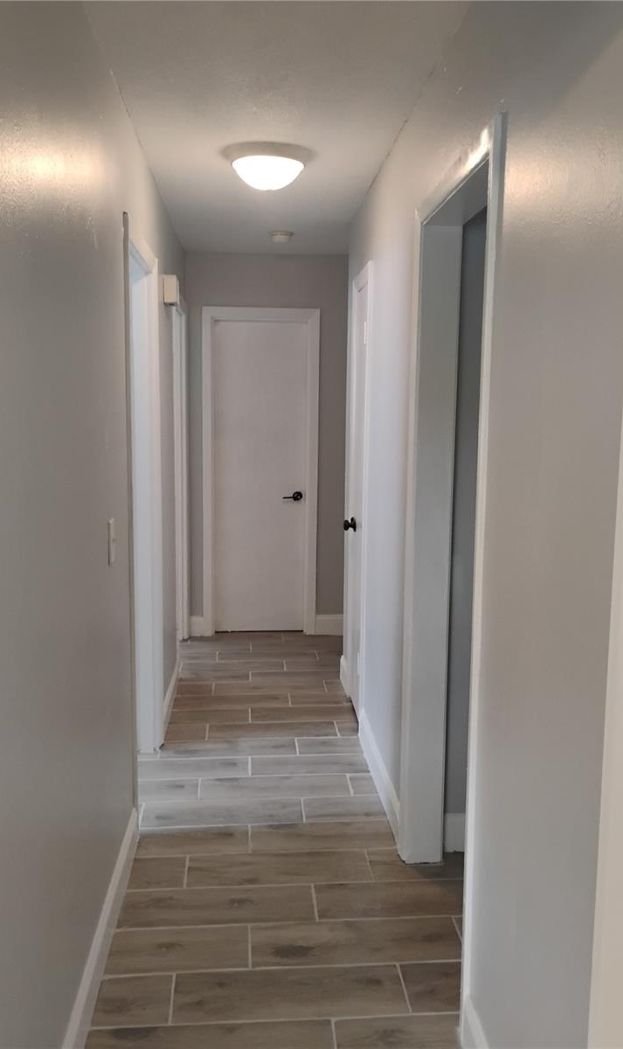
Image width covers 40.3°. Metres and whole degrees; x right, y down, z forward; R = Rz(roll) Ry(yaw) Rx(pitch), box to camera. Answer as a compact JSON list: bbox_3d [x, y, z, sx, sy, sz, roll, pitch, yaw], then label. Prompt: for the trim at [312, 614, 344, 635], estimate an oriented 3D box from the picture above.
[{"bbox_3d":[0.138,0.667,5.617,0.213,0.143,0.018,0,8,-4],"label":"trim"}]

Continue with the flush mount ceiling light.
[{"bbox_3d":[-0.166,-1.350,3.247,0.342,0.122,0.342,0,8,-4],"label":"flush mount ceiling light"}]

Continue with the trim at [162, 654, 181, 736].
[{"bbox_3d":[-0.706,0.851,4.285,0.015,0.134,0.891,0,8,-4],"label":"trim"}]

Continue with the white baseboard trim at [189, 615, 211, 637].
[{"bbox_3d":[-0.758,0.667,5.549,0.109,0.143,0.018,0,8,-4],"label":"white baseboard trim"}]

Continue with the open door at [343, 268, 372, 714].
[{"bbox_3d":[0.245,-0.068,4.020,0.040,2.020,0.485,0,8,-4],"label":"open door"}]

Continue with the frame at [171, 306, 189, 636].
[{"bbox_3d":[-0.819,-0.240,4.999,0.129,2.109,0.861,0,8,-4],"label":"frame"}]

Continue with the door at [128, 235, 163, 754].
[{"bbox_3d":[-0.689,-0.011,3.266,0.129,2.109,0.901,0,8,-4],"label":"door"}]

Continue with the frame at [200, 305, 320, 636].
[{"bbox_3d":[-0.330,-0.315,5.502,0.738,2.110,0.118,0,8,-4],"label":"frame"}]

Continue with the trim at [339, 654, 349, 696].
[{"bbox_3d":[0.179,0.813,4.518,0.019,0.143,0.310,0,8,-4],"label":"trim"}]

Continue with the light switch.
[{"bbox_3d":[-0.569,0.050,2.424,0.012,0.120,0.075,0,8,-4],"label":"light switch"}]

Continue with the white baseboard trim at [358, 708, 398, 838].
[{"bbox_3d":[0.269,0.977,3.384,0.015,0.134,1.010,0,8,-4],"label":"white baseboard trim"}]

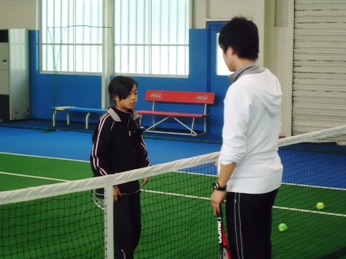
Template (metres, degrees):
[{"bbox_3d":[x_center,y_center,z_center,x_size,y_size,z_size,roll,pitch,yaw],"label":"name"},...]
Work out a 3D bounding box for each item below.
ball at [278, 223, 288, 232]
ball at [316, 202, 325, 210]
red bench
[{"bbox_3d":[0.914,0.812,7.213,0.067,0.067,0.067,0,5,0],"label":"ball"},{"bbox_3d":[1.389,0.721,8.190,0.067,0.067,0.067,0,5,0],"label":"ball"},{"bbox_3d":[-0.010,-0.315,15.435,1.550,0.730,0.510,5,7,37],"label":"red bench"}]

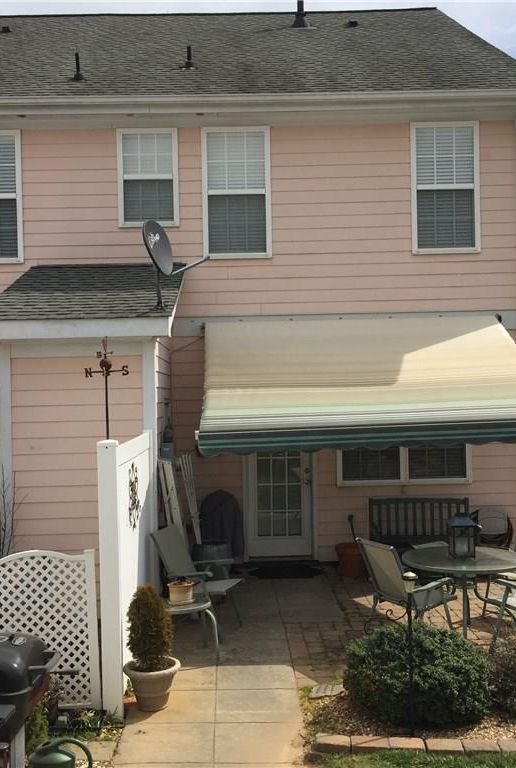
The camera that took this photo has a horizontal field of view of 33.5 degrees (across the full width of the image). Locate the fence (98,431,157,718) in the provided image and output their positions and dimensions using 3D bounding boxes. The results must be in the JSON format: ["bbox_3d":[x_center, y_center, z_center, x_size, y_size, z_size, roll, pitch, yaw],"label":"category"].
[{"bbox_3d":[-0.988,1.301,6.906,0.130,1.860,2.660,-1,-1,-2],"label":"fence"}]

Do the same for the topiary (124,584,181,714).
[{"bbox_3d":[-0.775,1.907,6.224,0.420,0.870,0.420,-1,0,0],"label":"topiary"}]

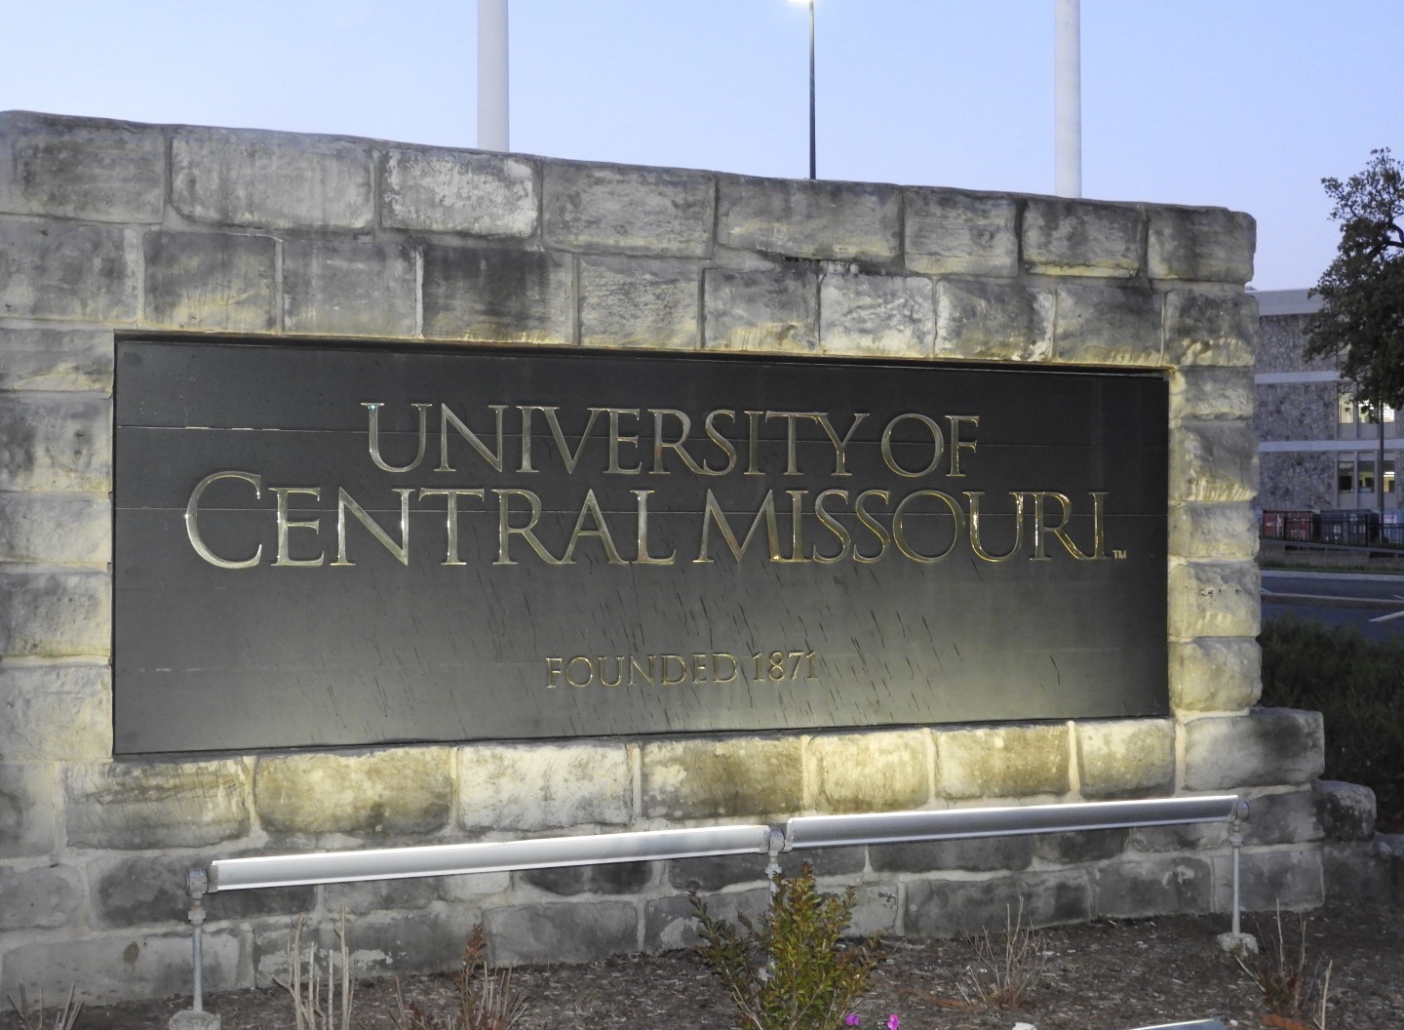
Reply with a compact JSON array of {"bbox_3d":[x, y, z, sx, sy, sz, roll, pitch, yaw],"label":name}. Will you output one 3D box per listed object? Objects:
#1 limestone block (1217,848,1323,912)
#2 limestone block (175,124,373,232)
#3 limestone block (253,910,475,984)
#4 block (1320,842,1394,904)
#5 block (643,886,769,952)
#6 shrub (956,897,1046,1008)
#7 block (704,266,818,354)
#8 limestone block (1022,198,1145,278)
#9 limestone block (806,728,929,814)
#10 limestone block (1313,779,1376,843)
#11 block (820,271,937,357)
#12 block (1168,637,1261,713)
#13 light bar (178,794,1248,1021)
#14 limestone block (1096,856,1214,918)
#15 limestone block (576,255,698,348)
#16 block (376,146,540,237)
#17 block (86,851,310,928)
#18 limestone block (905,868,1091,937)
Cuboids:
[{"bbox_3d":[2.529,1.663,9.358,0.597,0.289,0.300,0,-1,-20],"label":"limestone block"},{"bbox_3d":[-1.672,-1.270,7.826,0.764,0.354,0.300,0,-1,-20],"label":"limestone block"},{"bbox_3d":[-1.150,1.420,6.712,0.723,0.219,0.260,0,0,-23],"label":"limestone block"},{"bbox_3d":[3.041,1.689,9.683,0.405,0.314,0.300,0,-1,-20],"label":"block"},{"bbox_3d":[-0.023,1.501,7.596,0.496,0.221,0.280,0,-1,-22],"label":"block"},{"bbox_3d":[1.102,1.607,7.447,0.266,0.366,0.252,0,-1,-20],"label":"shrub"},{"bbox_3d":[0.173,-0.761,7.720,0.468,0.305,0.300,0,-1,-21],"label":"block"},{"bbox_3d":[1.473,-1.101,8.226,0.552,0.290,0.300,0,-1,-21],"label":"limestone block"},{"bbox_3d":[0.590,0.975,7.859,0.519,0.310,0.300,0,-1,-21],"label":"limestone block"},{"bbox_3d":[2.648,1.245,8.682,0.320,0.252,0.360,0,-1,-21],"label":"limestone block"},{"bbox_3d":[0.583,-0.721,7.461,0.470,0.288,0.260,0,0,-23],"label":"block"},{"bbox_3d":[2.277,0.718,9.252,0.431,0.335,0.300,0,-1,-20],"label":"block"},{"bbox_3d":[0.240,1.284,6.747,3.862,0.506,0.150,0,0,-23],"label":"light bar"},{"bbox_3d":[1.959,1.658,9.150,0.616,0.277,0.300,0,-1,-20],"label":"limestone block"},{"bbox_3d":[-0.269,-0.776,7.549,0.472,0.321,0.300,0,-1,-21],"label":"limestone block"},{"bbox_3d":[-0.855,-1.069,6.855,0.538,0.261,0.260,0,0,-23],"label":"block"},{"bbox_3d":[-1.717,1.253,6.908,0.723,0.223,0.280,0,-1,-22],"label":"block"},{"bbox_3d":[1.112,1.517,8.060,0.832,0.226,0.280,0,-1,-22],"label":"limestone block"}]

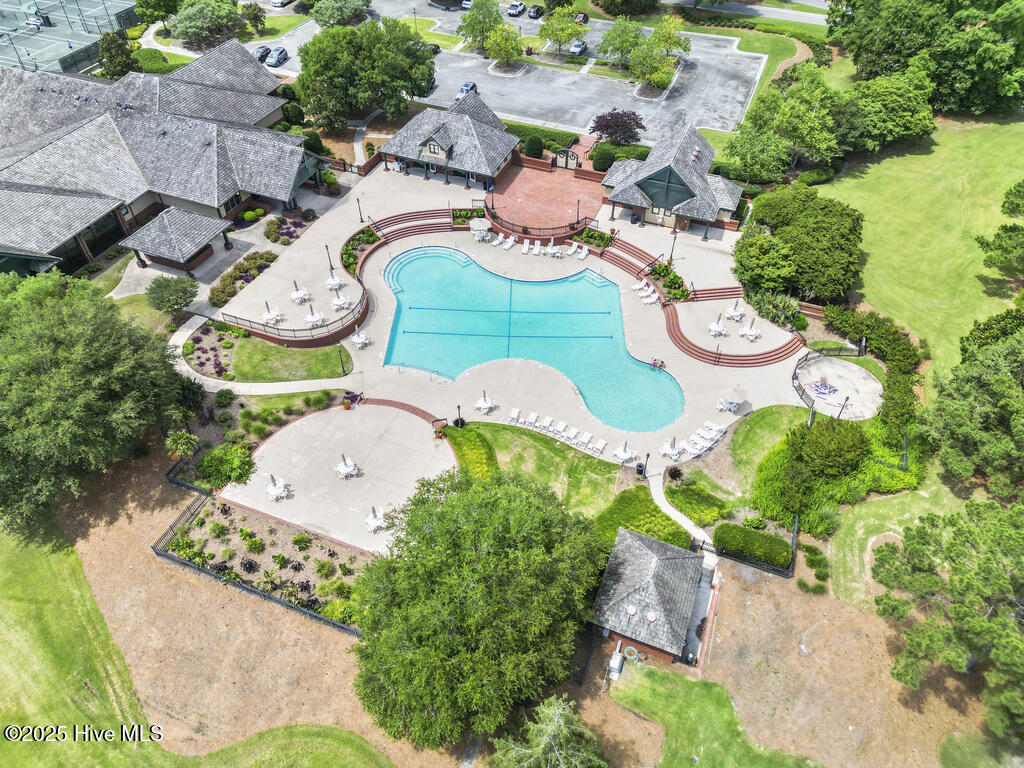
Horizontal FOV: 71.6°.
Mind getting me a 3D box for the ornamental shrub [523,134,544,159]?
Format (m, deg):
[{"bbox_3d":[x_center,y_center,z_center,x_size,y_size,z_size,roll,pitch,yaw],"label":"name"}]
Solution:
[{"bbox_3d":[2.697,-29.404,87.973,2.500,2.600,2.500,0,45,0],"label":"ornamental shrub"}]

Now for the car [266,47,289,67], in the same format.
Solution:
[{"bbox_3d":[-36.160,-50.260,109.260,1.870,1.570,4.700,8,46,8],"label":"car"}]

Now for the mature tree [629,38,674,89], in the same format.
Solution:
[{"bbox_3d":[20.608,-47.477,105.292,6.690,6.720,6.690,0,45,0],"label":"mature tree"}]

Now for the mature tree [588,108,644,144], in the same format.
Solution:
[{"bbox_3d":[13.440,-32.300,89.850,6.800,4.200,6.800,0,45,0],"label":"mature tree"}]

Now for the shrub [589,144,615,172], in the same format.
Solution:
[{"bbox_3d":[11.170,-27.240,86.110,2.650,2.750,2.650,0,45,0],"label":"shrub"}]

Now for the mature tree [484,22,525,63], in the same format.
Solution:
[{"bbox_3d":[-1.169,-52.782,110.593,6.210,6.210,6.210,0,45,0],"label":"mature tree"}]

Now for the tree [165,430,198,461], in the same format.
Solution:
[{"bbox_3d":[-26.612,4.964,57.384,2.510,2.720,2.510,0,45,0],"label":"tree"}]

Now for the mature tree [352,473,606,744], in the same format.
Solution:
[{"bbox_3d":[-1.895,12.970,42.341,14.700,13.500,15.600,0,45,0],"label":"mature tree"}]

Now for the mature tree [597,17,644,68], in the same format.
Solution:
[{"bbox_3d":[16.125,-50.256,105.471,6.500,7.500,6.300,0,45,0],"label":"mature tree"}]

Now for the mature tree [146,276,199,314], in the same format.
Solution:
[{"bbox_3d":[-32.530,-8.528,67.859,4.800,3.700,4.800,0,45,0],"label":"mature tree"}]

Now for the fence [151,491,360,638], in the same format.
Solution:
[{"bbox_3d":[-16.690,12.390,50.400,17.000,1.200,5.500,16,47,15],"label":"fence"}]

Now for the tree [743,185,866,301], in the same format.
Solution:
[{"bbox_3d":[29.049,-14.530,71.390,11.000,7.600,14.500,0,45,0],"label":"tree"}]

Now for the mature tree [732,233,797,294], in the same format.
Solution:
[{"bbox_3d":[25.142,-12.042,71.041,6.060,5.980,6.060,0,45,0],"label":"mature tree"}]

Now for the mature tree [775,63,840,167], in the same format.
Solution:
[{"bbox_3d":[35.479,-32.269,86.201,6.940,12.890,6.940,0,45,0],"label":"mature tree"}]

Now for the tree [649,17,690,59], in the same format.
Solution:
[{"bbox_3d":[24.480,-53.450,109.380,6.100,6.100,6.100,0,45,0],"label":"tree"}]

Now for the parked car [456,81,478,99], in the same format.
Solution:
[{"bbox_3d":[-6.330,-40.840,99.880,1.900,1.700,4.750,13,46,13],"label":"parked car"}]

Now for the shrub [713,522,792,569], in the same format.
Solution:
[{"bbox_3d":[17.080,11.690,50.790,5.150,1.250,2.200,15,47,14],"label":"shrub"}]

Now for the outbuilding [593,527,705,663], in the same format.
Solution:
[{"bbox_3d":[9.231,13.893,48.023,6.140,5.180,7.650,16,47,15],"label":"outbuilding"}]

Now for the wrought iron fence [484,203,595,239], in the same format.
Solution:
[{"bbox_3d":[2.394,-18.003,78.733,12.500,1.050,4.100,14,47,14],"label":"wrought iron fence"}]

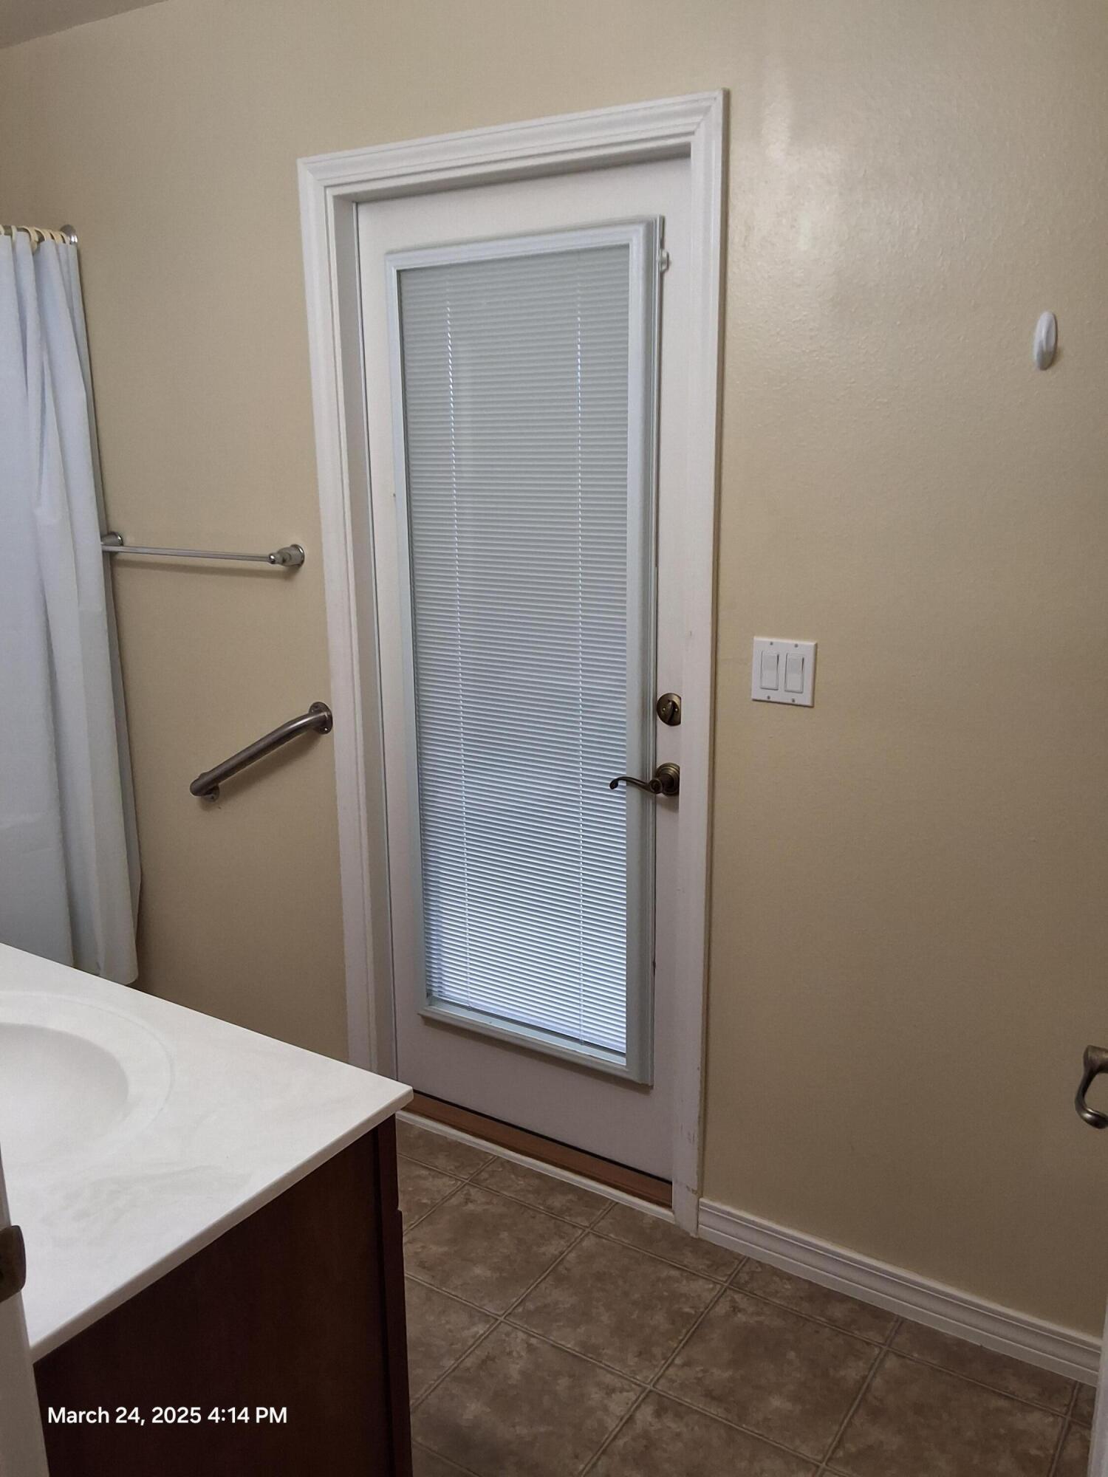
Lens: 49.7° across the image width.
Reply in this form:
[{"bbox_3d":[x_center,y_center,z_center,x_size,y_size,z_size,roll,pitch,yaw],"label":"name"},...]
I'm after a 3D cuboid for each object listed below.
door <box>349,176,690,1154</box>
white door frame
[{"bbox_3d":[-0.051,-0.079,2.504,0.809,2.019,0.067,8,17,31],"label":"door"},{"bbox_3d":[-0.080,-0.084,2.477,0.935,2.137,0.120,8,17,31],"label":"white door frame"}]

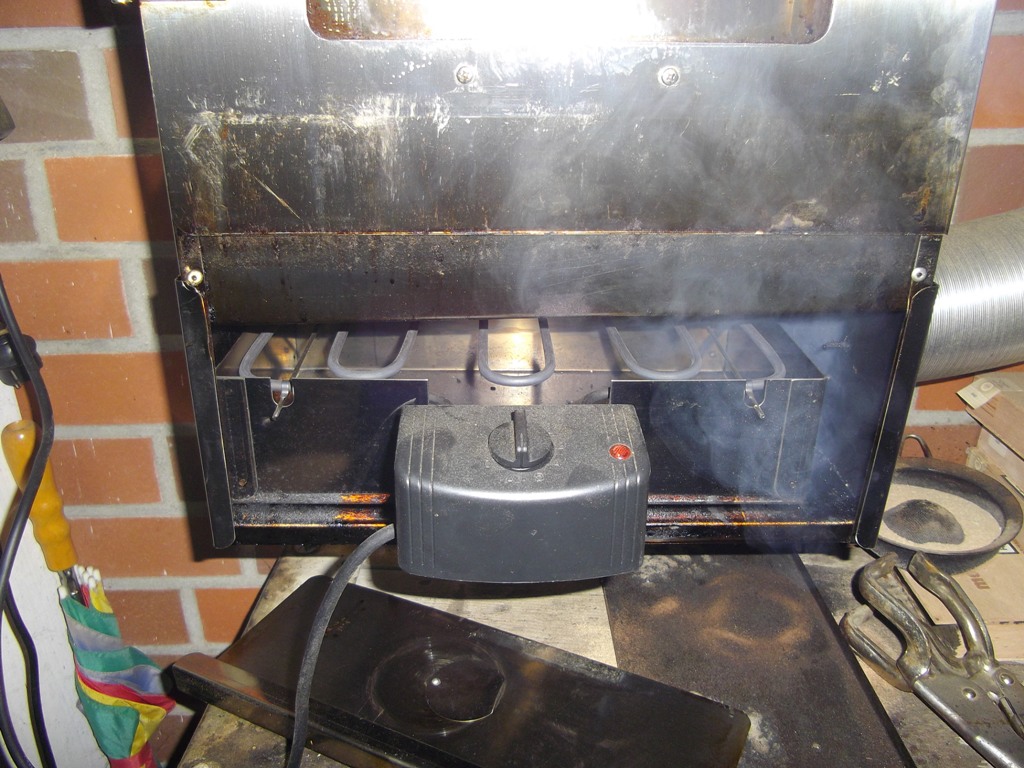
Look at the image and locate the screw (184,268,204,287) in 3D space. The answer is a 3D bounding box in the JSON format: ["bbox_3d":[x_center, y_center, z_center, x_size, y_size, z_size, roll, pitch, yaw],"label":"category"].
[{"bbox_3d":[-0.181,-0.061,0.456,0.009,0.009,0.004,0,22,0],"label":"screw"}]

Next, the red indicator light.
[{"bbox_3d":[0.061,0.038,0.449,0.013,0.005,0.013,0,38,0],"label":"red indicator light"}]

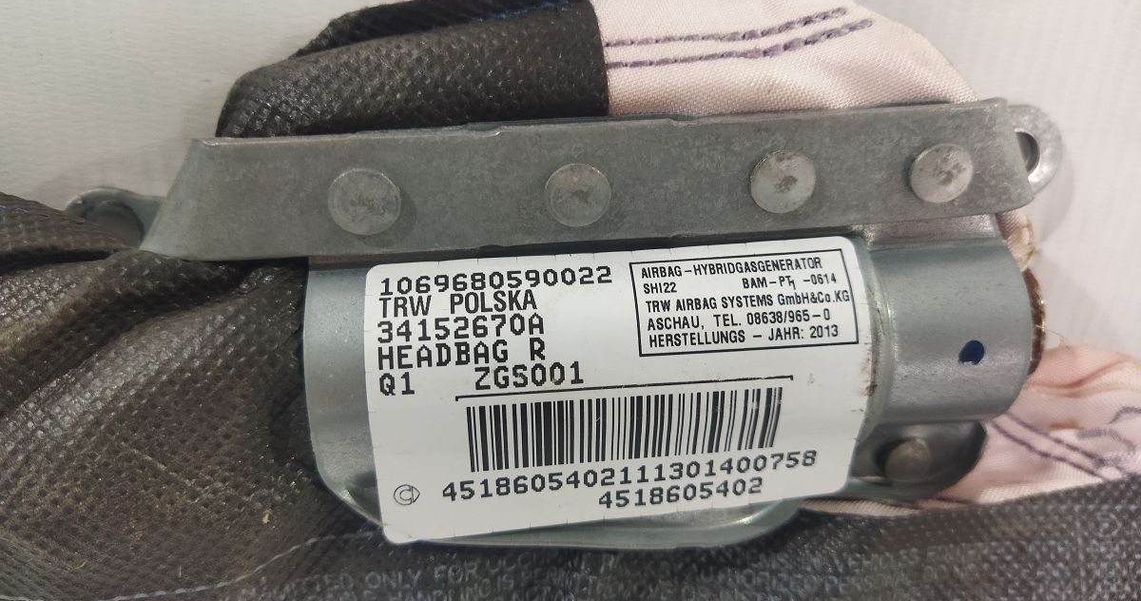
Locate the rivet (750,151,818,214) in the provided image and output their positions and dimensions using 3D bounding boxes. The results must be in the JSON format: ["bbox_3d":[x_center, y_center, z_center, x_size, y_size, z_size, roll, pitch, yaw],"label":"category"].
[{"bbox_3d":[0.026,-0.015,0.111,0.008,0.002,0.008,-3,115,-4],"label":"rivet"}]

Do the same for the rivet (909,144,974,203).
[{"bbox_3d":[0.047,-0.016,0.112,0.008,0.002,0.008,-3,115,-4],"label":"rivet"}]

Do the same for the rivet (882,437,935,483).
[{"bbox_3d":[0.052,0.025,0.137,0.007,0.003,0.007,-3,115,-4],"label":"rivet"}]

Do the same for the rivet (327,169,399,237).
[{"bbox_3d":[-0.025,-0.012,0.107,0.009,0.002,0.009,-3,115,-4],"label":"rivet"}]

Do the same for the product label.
[{"bbox_3d":[0.007,0.012,0.115,0.063,0.010,0.038,-3,100,-5],"label":"product label"}]

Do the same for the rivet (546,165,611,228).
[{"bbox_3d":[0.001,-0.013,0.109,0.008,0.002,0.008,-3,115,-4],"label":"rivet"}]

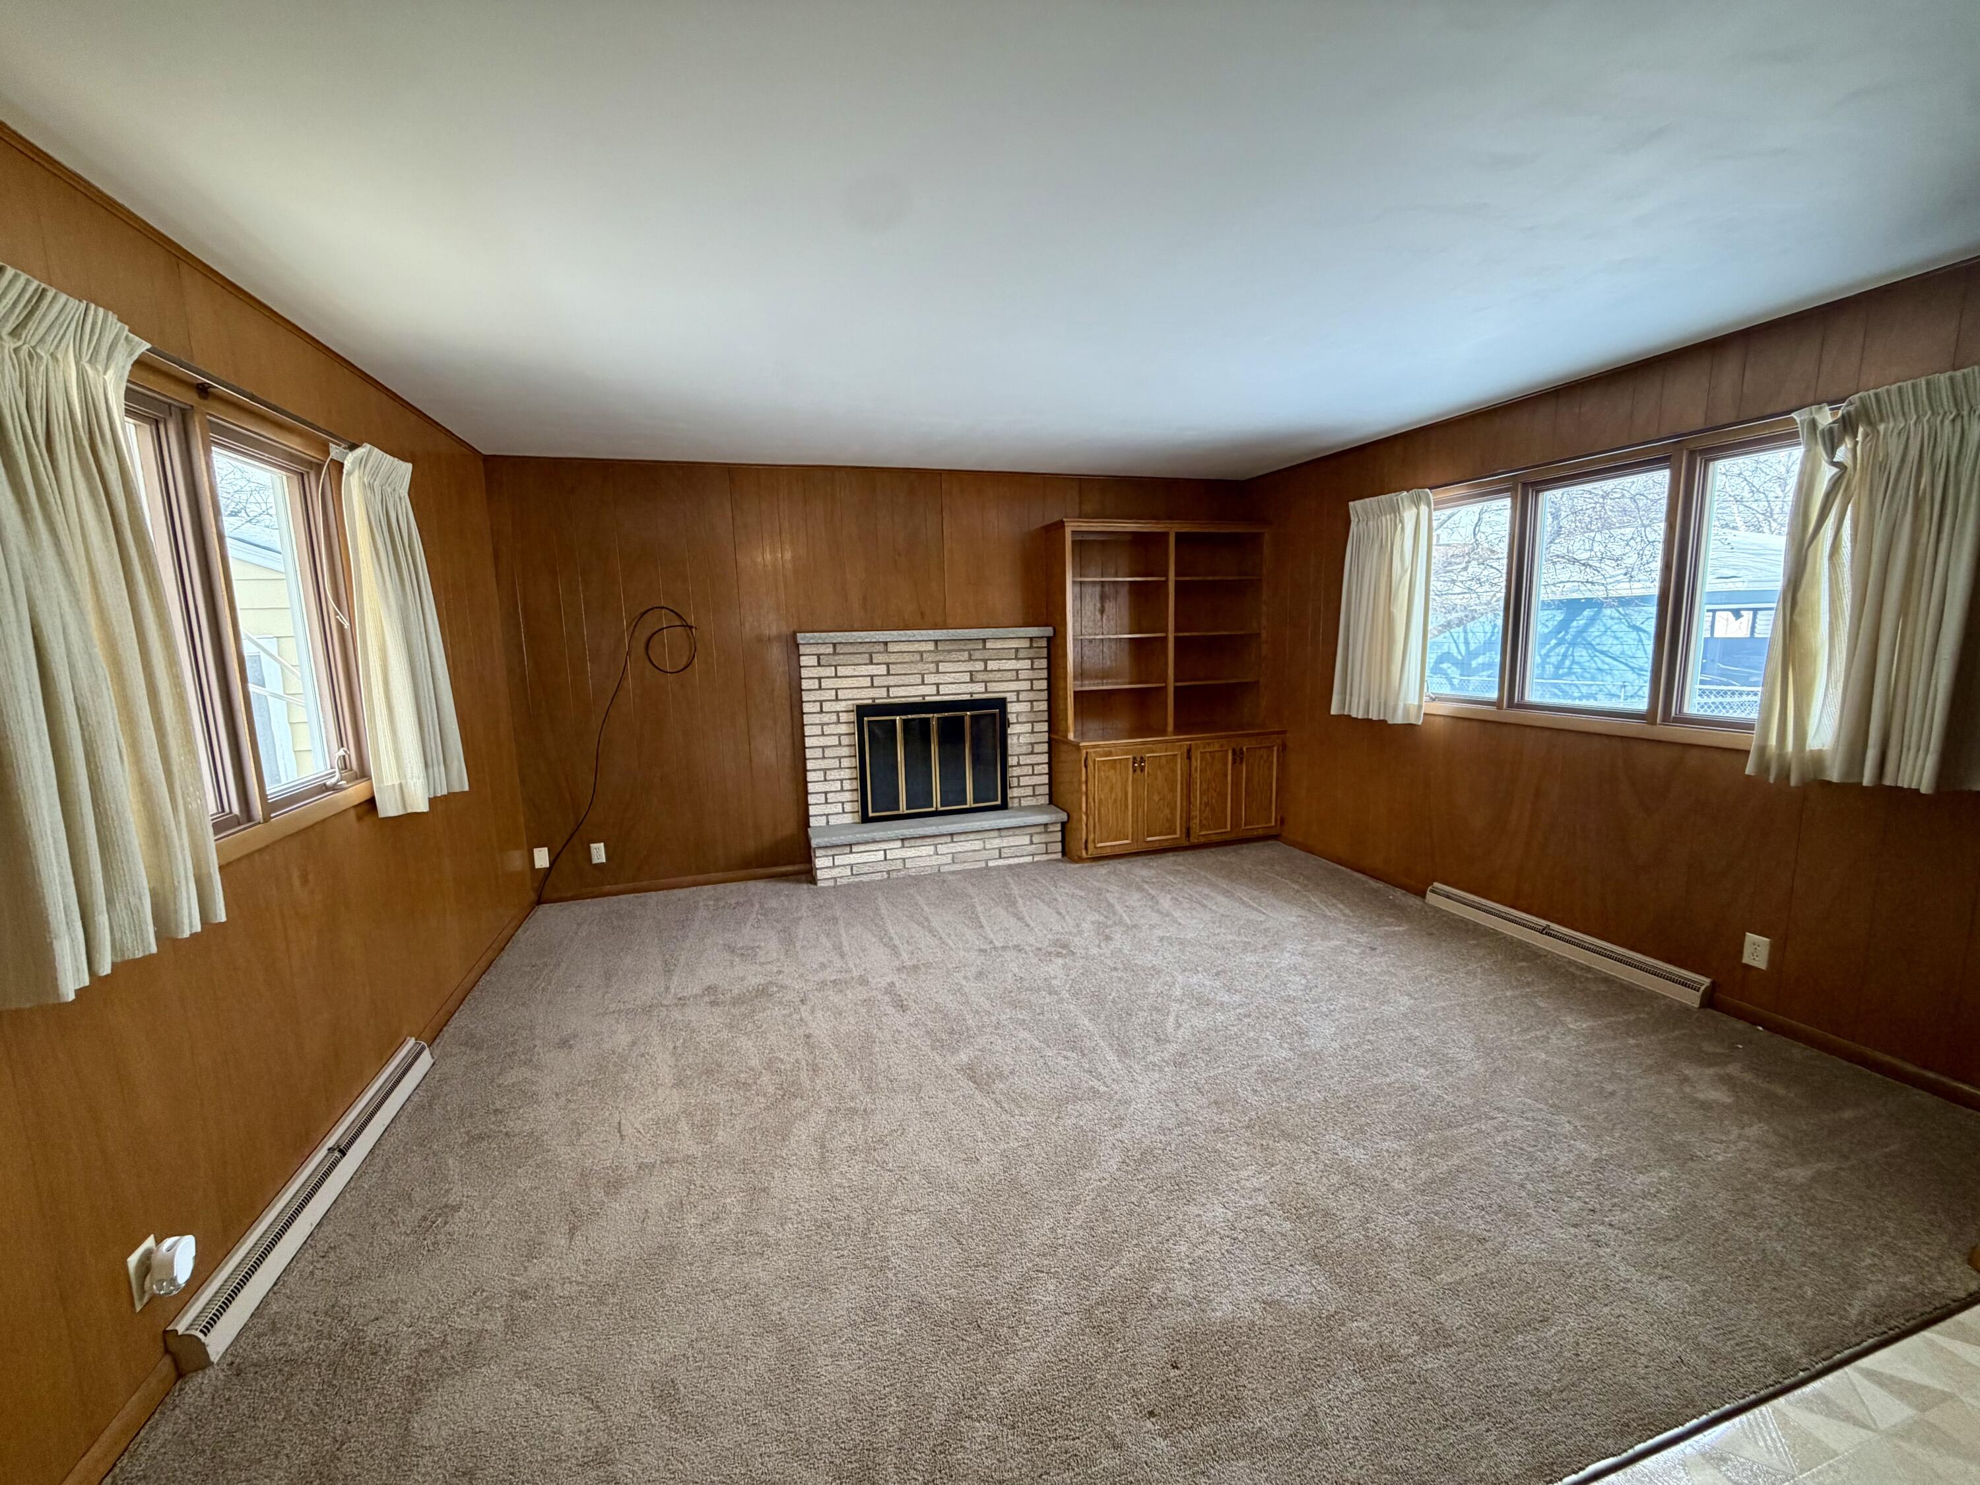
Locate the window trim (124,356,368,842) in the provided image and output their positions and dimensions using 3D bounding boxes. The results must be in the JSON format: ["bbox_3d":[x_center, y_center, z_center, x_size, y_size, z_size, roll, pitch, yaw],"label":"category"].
[{"bbox_3d":[-1.950,-0.306,2.034,0.110,1.130,1.320,-4,9,-17],"label":"window trim"}]

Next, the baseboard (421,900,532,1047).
[{"bbox_3d":[-2.312,0.999,3.680,0.016,0.068,1.745,-4,9,-17],"label":"baseboard"}]

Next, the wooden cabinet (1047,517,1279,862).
[{"bbox_3d":[1.162,-0.360,5.264,1.445,2.118,0.455,-4,9,-17],"label":"wooden cabinet"}]

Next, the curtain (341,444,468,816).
[{"bbox_3d":[-2.098,-0.383,2.869,0.110,1.250,0.630,-4,9,-17],"label":"curtain"}]

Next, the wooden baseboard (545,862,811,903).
[{"bbox_3d":[-1.833,0.835,4.731,1.535,0.066,0.015,-4,9,-17],"label":"wooden baseboard"}]

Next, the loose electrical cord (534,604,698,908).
[{"bbox_3d":[-2.107,0.070,4.523,0.955,1.638,0.050,-4,9,-17],"label":"loose electrical cord"}]

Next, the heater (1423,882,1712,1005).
[{"bbox_3d":[2.484,0.861,3.590,0.069,0.110,1.260,-4,9,-17],"label":"heater"}]

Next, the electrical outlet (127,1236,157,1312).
[{"bbox_3d":[-1.680,1.050,1.588,0.010,0.114,0.070,-4,9,-17],"label":"electrical outlet"}]

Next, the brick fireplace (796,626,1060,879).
[{"bbox_3d":[-0.319,0.053,4.933,1.600,1.474,0.315,-4,9,-17],"label":"brick fireplace"}]

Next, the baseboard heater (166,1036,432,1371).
[{"bbox_3d":[-1.842,1.172,2.257,0.065,0.106,1.260,-4,9,-17],"label":"baseboard heater"}]

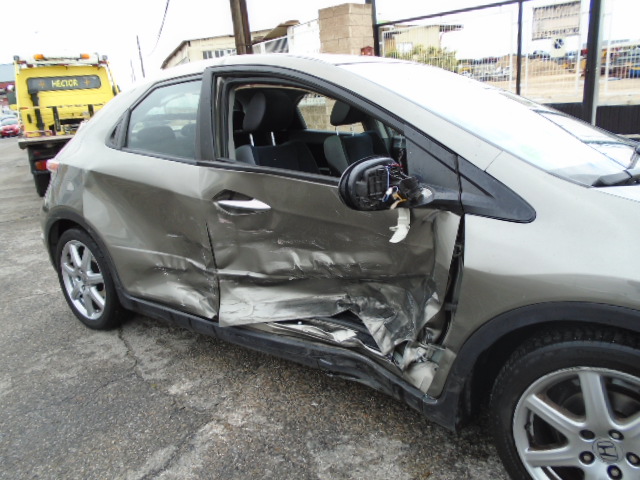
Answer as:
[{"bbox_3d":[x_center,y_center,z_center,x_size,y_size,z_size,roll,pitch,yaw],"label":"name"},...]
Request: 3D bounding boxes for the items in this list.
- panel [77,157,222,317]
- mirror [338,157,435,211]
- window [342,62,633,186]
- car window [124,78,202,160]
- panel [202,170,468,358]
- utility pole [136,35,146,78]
[{"bbox_3d":[-0.853,-0.050,2.312,0.980,0.700,0.150,9,21,35],"label":"panel"},{"bbox_3d":[0.186,-0.157,1.334,0.255,0.145,0.130,-3,17,4],"label":"mirror"},{"bbox_3d":[0.762,-0.584,1.965,1.000,0.140,1.380,33,33,24],"label":"window"},{"bbox_3d":[-0.726,-0.556,2.226,0.540,0.360,0.060,6,-3,35],"label":"car window"},{"bbox_3d":[-0.026,0.112,1.736,1.100,0.680,0.150,9,21,35],"label":"panel"},{"bbox_3d":[-16.540,-14.848,45.643,0.190,8.500,0.190,-10,17,-17],"label":"utility pole"}]

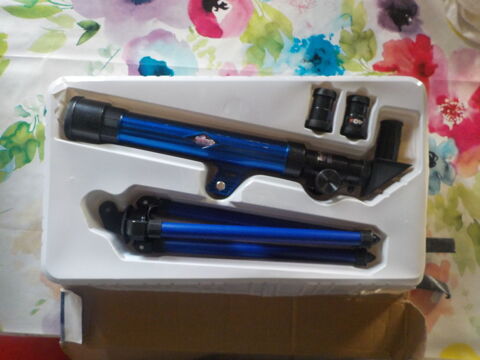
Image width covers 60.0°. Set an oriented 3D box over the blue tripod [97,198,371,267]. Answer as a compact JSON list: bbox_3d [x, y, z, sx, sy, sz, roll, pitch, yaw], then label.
[{"bbox_3d":[0.000,0.062,0.499,0.335,0.055,0.068,3,84,0],"label":"blue tripod"}]

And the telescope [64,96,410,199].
[{"bbox_3d":[-0.002,-0.041,0.503,0.418,0.050,0.130,10,84,1],"label":"telescope"}]

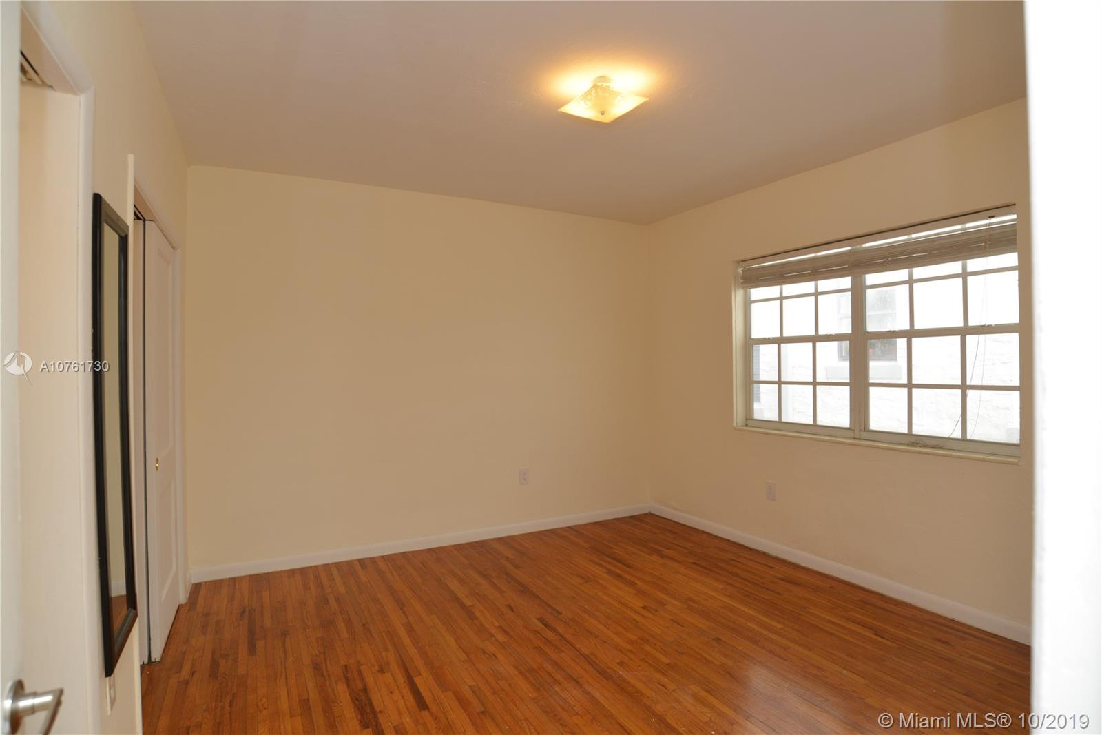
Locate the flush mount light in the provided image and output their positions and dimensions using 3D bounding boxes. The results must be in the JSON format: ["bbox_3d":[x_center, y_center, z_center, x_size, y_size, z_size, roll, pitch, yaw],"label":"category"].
[{"bbox_3d":[0.230,-1.195,2.430,0.285,0.140,0.285,-1,0,-29],"label":"flush mount light"}]

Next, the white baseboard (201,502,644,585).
[{"bbox_3d":[-0.672,1.286,4.180,3.500,0.083,0.020,-1,0,-27],"label":"white baseboard"}]

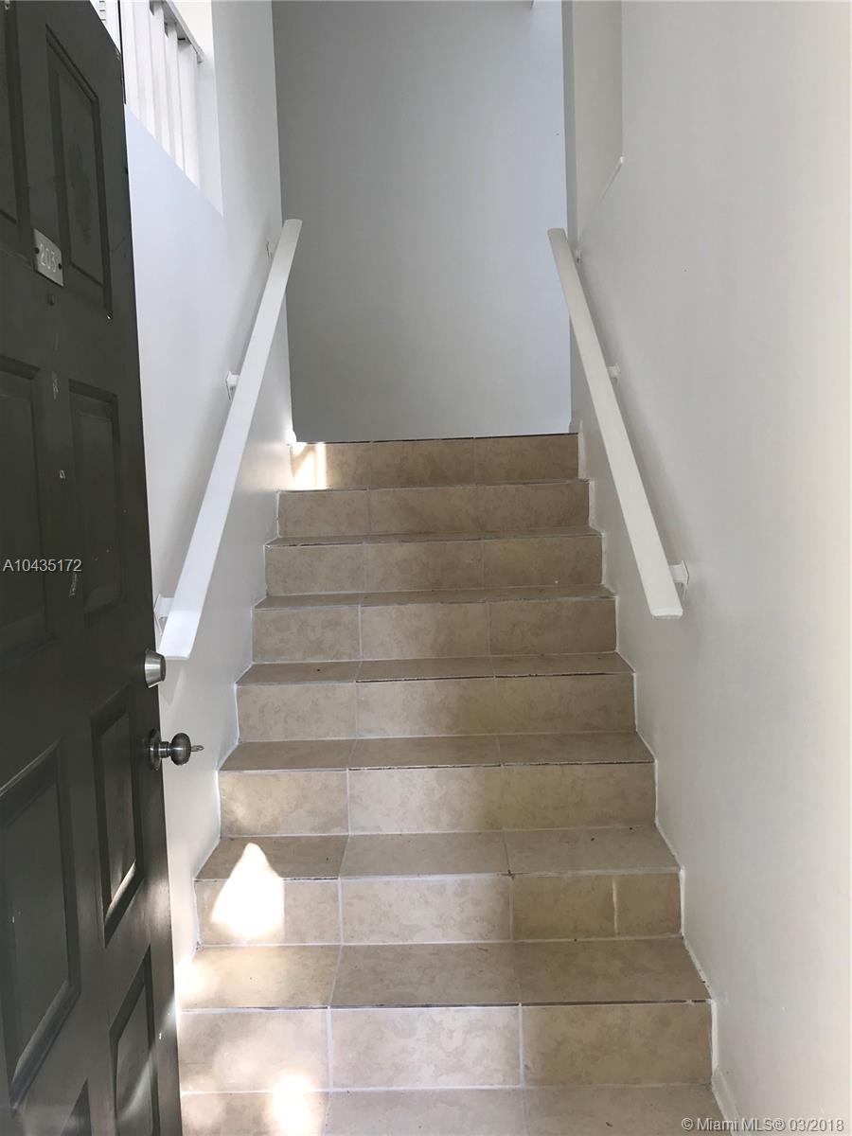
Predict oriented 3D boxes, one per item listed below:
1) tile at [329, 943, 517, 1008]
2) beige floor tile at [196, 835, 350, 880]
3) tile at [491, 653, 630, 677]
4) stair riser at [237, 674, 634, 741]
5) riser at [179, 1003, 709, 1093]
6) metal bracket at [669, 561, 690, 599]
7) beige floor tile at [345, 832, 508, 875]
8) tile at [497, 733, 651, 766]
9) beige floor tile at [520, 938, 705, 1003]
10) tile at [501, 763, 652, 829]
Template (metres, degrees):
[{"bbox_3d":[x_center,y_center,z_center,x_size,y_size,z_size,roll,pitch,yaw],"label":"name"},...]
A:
[{"bbox_3d":[0.000,0.955,2.157,0.421,0.013,0.266,-2,7,1],"label":"tile"},{"bbox_3d":[-0.391,0.763,2.414,0.353,0.013,0.267,-2,7,1],"label":"beige floor tile"},{"bbox_3d":[0.419,0.312,2.898,0.415,0.013,0.272,-2,7,1],"label":"tile"},{"bbox_3d":[0.029,0.426,2.808,1.213,0.178,0.020,-2,6,2],"label":"stair riser"},{"bbox_3d":[0.031,1.060,2.043,1.200,0.196,0.020,-2,7,1],"label":"riser"},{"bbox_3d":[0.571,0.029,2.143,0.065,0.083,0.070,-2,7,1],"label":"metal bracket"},{"bbox_3d":[0.000,0.758,2.428,0.425,0.020,0.258,-2,6,2],"label":"beige floor tile"},{"bbox_3d":[0.420,0.523,2.645,0.415,0.013,0.271,-2,7,1],"label":"tile"},{"bbox_3d":[0.423,0.953,2.165,0.419,0.020,0.260,-2,6,2],"label":"beige floor tile"},{"bbox_3d":[0.420,0.624,2.525,0.415,0.181,0.013,-2,7,1],"label":"tile"}]

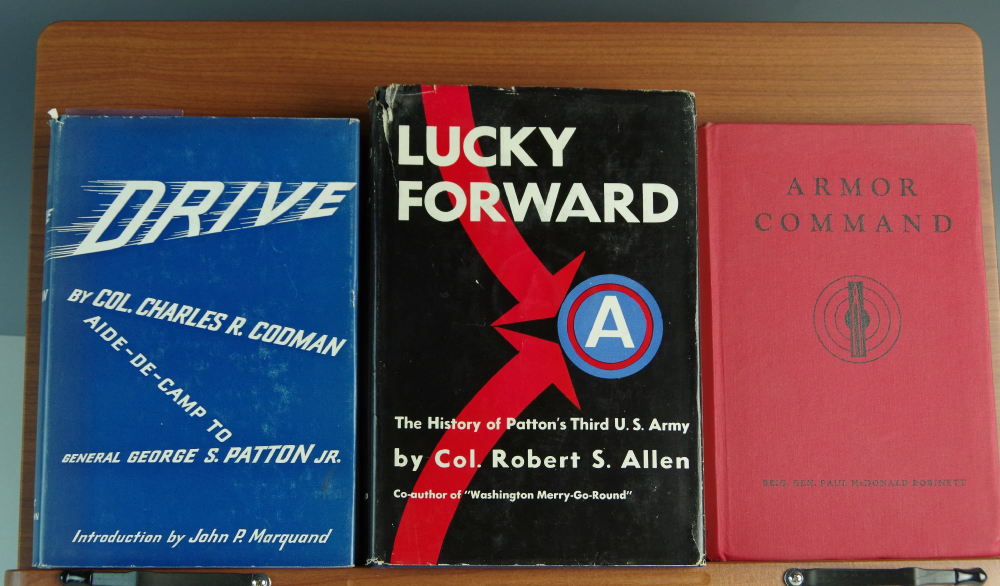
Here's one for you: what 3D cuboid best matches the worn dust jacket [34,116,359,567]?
[{"bbox_3d":[-0.142,0.023,0.713,0.149,0.211,0.030,0,-7,-2],"label":"worn dust jacket"}]

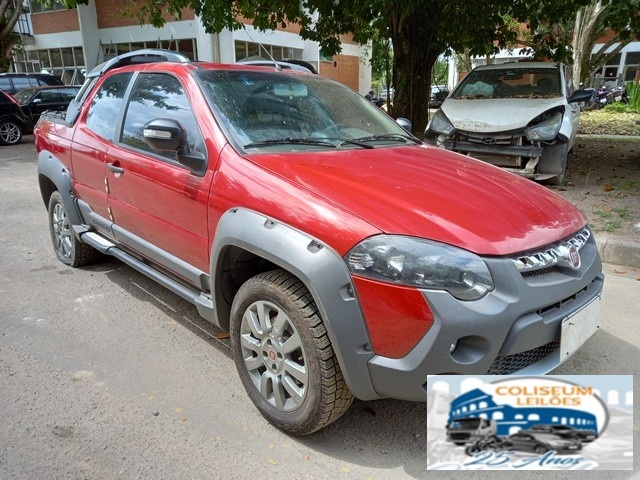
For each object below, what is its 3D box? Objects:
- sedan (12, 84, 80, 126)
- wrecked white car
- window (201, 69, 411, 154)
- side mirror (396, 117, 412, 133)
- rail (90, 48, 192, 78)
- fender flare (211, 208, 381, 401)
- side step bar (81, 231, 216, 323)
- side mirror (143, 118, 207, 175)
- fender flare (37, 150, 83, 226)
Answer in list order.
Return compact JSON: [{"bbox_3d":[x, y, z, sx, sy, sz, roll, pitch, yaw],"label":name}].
[{"bbox_3d":[-8.942,-4.472,15.528,1.750,1.470,4.300,13,23,35],"label":"sedan"},{"bbox_3d":[2.861,-1.807,6.767,1.720,1.470,3.850,9,20,28],"label":"wrecked white car"},{"bbox_3d":[-0.068,-0.762,2.566,1.330,0.140,0.820,-13,50,-41],"label":"window"},{"bbox_3d":[0.542,-0.708,3.159,0.210,0.230,0.200,-13,20,-41],"label":"side mirror"},{"bbox_3d":[-1.210,-1.127,2.974,0.110,0.140,1.500,-13,20,-41],"label":"rail"},{"bbox_3d":[-0.139,0.186,1.650,0.150,0.560,0.930,-13,20,-41],"label":"fender flare"},{"bbox_3d":[-1.064,0.145,2.687,0.140,0.115,1.780,-13,20,-41],"label":"side step bar"},{"bbox_3d":[-0.646,-0.410,2.045,0.210,0.230,0.200,-13,20,-41],"label":"side mirror"},{"bbox_3d":[-2.056,-0.413,3.638,0.140,0.550,1.000,-13,20,-41],"label":"fender flare"}]

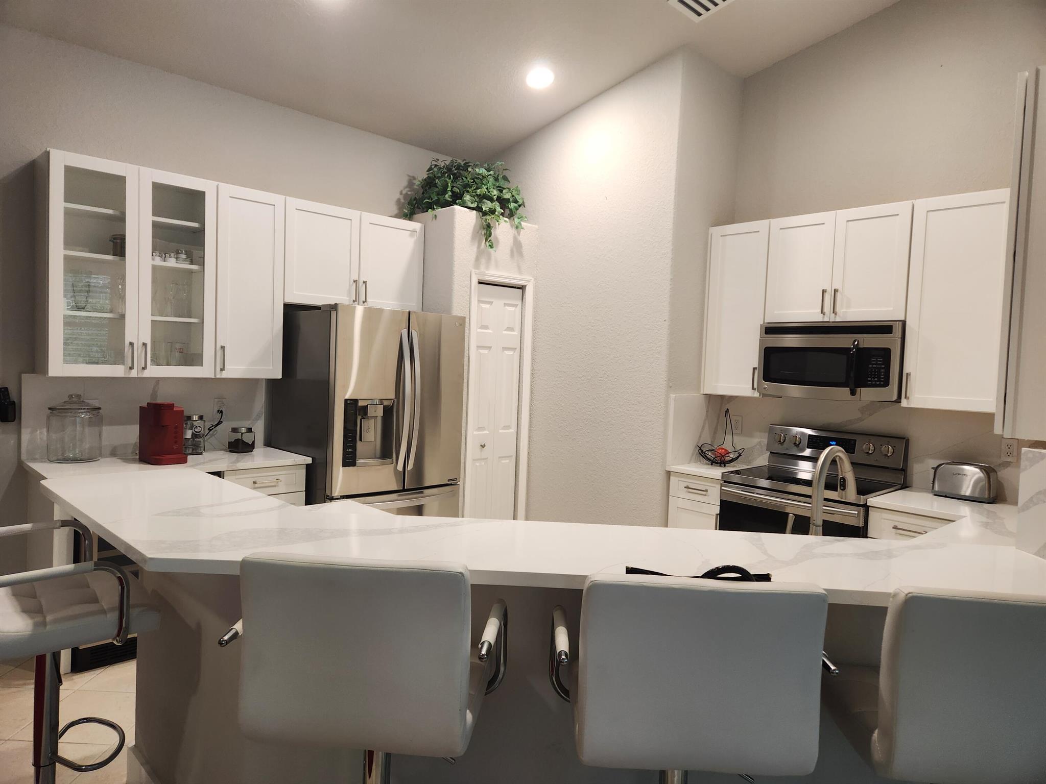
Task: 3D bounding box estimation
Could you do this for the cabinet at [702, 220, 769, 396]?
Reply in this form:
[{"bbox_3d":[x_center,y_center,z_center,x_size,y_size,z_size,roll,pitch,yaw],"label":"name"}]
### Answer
[{"bbox_3d":[1.309,-0.502,4.274,0.030,1.050,0.390,0,4,-44],"label":"cabinet"}]

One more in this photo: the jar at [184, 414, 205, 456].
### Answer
[{"bbox_3d":[-1.866,0.244,3.933,0.103,0.212,0.103,2,2,0],"label":"jar"}]

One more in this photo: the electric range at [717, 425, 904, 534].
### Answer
[{"bbox_3d":[1.569,0.811,3.815,0.675,1.185,0.760,0,4,-44],"label":"electric range"}]

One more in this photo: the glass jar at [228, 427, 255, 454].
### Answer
[{"bbox_3d":[-1.655,0.282,4.092,0.108,0.139,0.108,3,3,23],"label":"glass jar"}]

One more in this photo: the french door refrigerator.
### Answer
[{"bbox_3d":[-0.953,0.396,4.336,0.895,1.780,0.885,0,3,-43],"label":"french door refrigerator"}]

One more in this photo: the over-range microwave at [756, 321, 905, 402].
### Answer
[{"bbox_3d":[1.777,-0.176,3.933,0.410,0.417,0.765,0,3,-43],"label":"over-range microwave"}]

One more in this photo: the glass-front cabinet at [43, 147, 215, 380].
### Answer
[{"bbox_3d":[-2.042,-0.609,3.622,0.760,1.050,0.343,0,3,-43],"label":"glass-front cabinet"}]

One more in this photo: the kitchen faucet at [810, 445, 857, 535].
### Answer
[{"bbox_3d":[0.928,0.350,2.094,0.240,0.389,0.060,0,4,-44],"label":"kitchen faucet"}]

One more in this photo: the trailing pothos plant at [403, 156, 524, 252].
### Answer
[{"bbox_3d":[-0.385,-1.280,4.751,0.770,0.620,0.580,0,3,-43],"label":"trailing pothos plant"}]

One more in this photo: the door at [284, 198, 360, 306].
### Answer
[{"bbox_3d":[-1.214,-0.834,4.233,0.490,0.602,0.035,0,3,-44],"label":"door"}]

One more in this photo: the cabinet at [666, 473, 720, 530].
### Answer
[{"bbox_3d":[1.210,0.930,4.286,0.630,0.877,0.385,0,4,-44],"label":"cabinet"}]

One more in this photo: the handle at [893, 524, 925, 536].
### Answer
[{"bbox_3d":[1.788,0.641,3.216,0.033,0.013,0.142,0,3,-43],"label":"handle"}]

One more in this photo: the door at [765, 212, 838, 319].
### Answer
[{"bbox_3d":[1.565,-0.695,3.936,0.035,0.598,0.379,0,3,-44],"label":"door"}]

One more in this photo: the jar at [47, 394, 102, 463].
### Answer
[{"bbox_3d":[-2.292,0.184,3.547,0.235,0.345,0.235,0,4,-44],"label":"jar"}]

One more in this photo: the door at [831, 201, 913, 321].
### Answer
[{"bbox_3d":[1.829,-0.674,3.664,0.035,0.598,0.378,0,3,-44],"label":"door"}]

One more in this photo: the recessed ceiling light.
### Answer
[{"bbox_3d":[0.105,-1.931,4.263,0.175,0.030,0.175,-5,-5,0],"label":"recessed ceiling light"}]

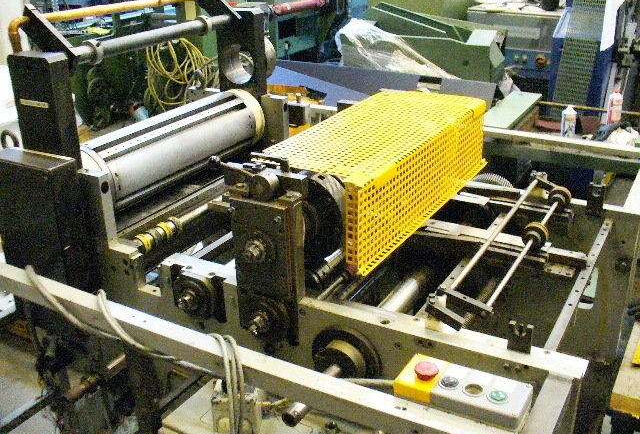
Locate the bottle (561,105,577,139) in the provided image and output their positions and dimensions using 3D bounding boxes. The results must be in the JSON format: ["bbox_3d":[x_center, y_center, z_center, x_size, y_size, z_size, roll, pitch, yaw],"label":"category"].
[{"bbox_3d":[0.819,-0.313,2.243,0.042,0.108,0.030,-5,23,-7],"label":"bottle"}]

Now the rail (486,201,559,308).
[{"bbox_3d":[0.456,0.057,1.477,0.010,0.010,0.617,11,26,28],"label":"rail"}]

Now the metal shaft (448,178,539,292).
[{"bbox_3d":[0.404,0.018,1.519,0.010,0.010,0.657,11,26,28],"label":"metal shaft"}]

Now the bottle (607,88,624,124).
[{"bbox_3d":[1.016,-0.374,2.347,0.044,0.144,0.032,-5,23,-7],"label":"bottle"}]

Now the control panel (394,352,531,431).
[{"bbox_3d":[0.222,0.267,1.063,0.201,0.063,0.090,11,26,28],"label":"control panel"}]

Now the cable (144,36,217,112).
[{"bbox_3d":[-0.612,-0.621,3.000,0.300,0.310,0.120,11,26,28],"label":"cable"}]

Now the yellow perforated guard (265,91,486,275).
[{"bbox_3d":[0.153,-0.132,1.665,0.286,0.191,0.766,11,26,28],"label":"yellow perforated guard"}]

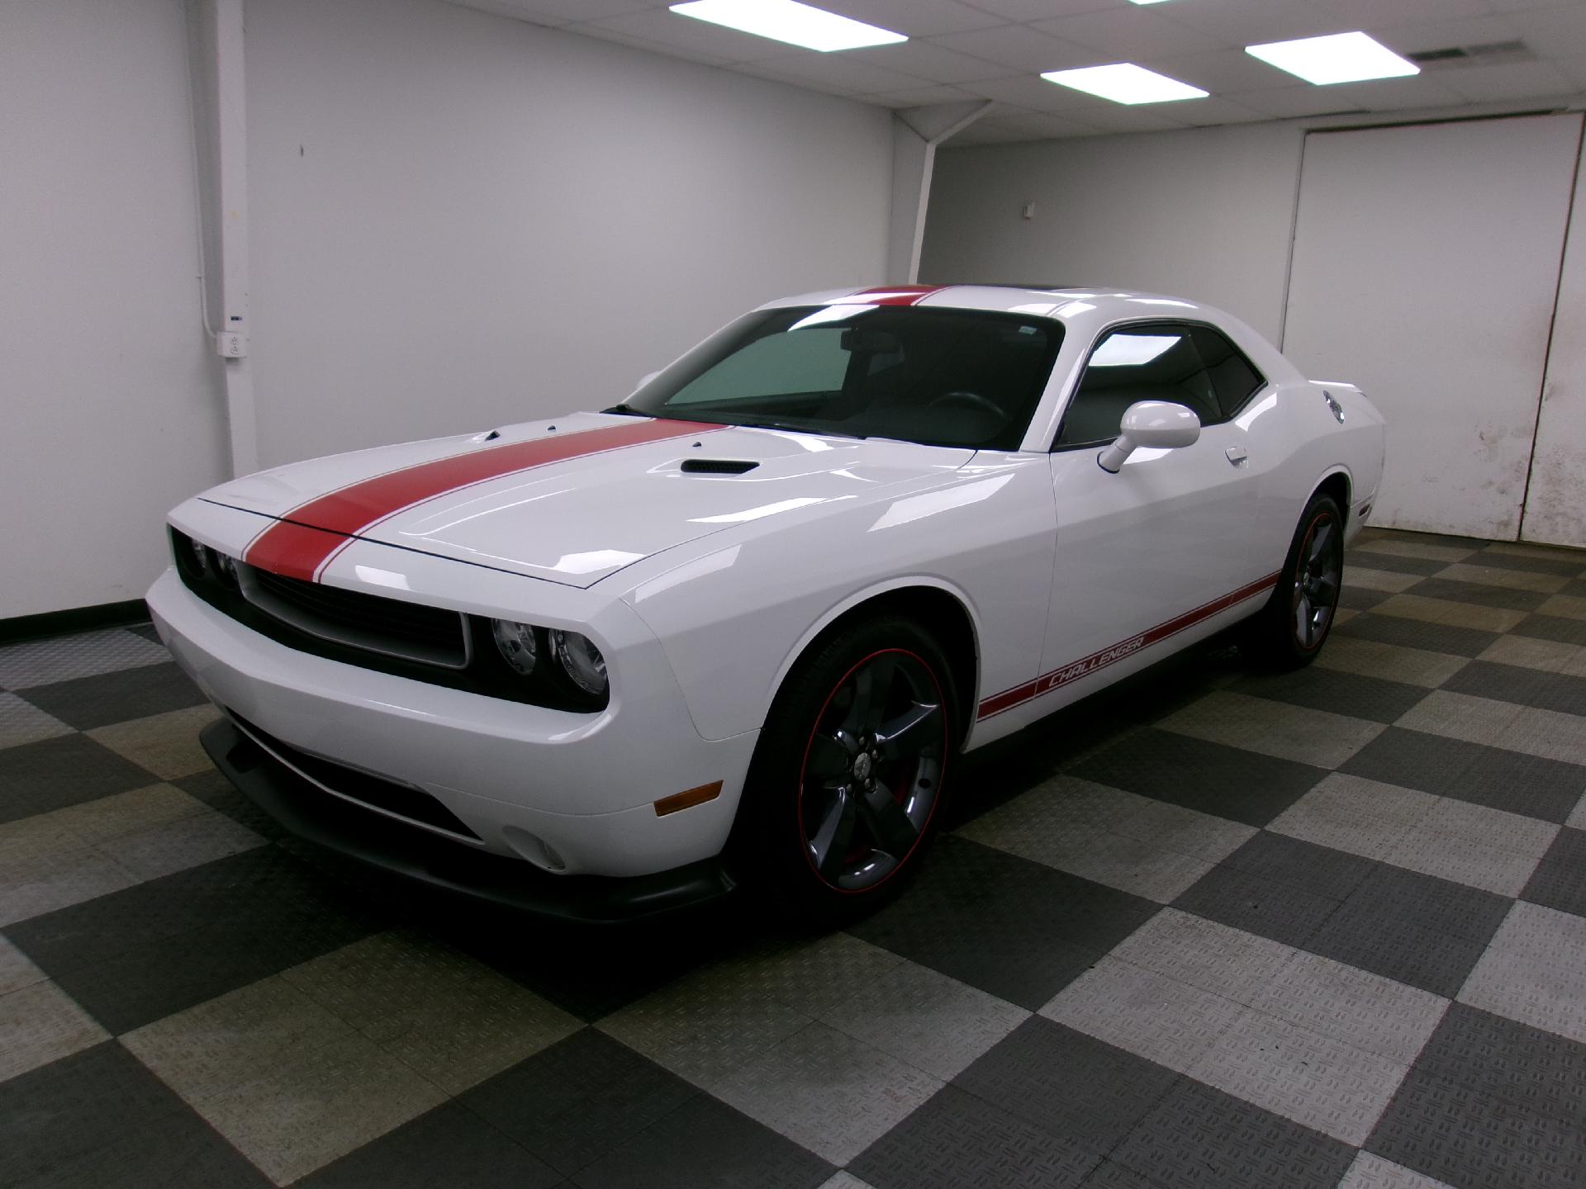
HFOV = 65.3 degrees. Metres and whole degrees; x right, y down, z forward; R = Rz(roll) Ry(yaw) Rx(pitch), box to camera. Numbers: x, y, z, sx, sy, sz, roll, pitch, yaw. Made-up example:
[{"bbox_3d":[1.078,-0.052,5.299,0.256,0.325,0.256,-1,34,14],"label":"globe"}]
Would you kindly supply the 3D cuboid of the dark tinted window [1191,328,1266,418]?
[{"bbox_3d":[1.579,-0.791,4.394,0.060,0.320,0.520,-15,-1,41],"label":"dark tinted window"}]

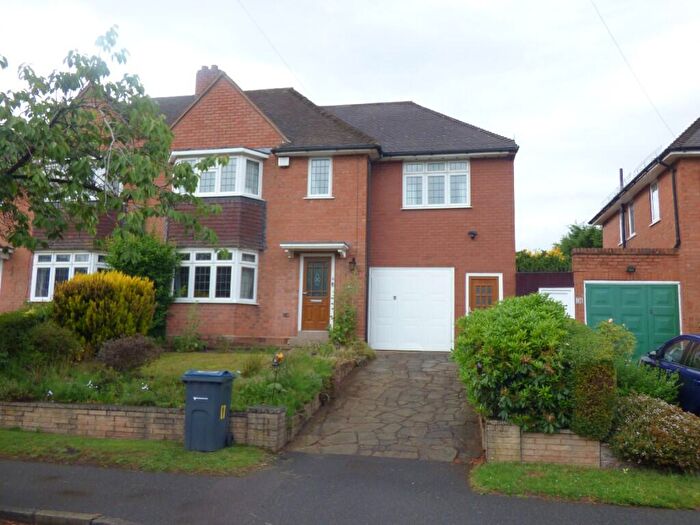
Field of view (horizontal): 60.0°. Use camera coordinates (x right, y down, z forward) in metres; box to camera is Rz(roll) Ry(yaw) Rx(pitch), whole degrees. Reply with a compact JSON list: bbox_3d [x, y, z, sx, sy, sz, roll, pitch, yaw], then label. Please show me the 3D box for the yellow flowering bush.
[{"bbox_3d":[-5.483,1.179,13.551,2.200,2.012,2.000,0,-8,11],"label":"yellow flowering bush"}]

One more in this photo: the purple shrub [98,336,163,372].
[{"bbox_3d":[-4.562,1.841,12.552,1.300,0.698,1.100,0,-8,11],"label":"purple shrub"}]

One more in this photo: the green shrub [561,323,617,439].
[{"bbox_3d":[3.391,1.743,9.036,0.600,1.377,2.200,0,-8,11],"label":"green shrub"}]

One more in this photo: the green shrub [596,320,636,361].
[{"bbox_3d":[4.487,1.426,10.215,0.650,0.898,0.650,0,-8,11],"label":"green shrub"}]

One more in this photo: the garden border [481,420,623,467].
[{"bbox_3d":[2.668,2.407,8.137,1.730,0.562,0.400,0,-8,11],"label":"garden border"}]

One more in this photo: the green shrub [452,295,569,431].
[{"bbox_3d":[2.369,1.386,8.901,1.650,1.781,1.600,0,-8,11],"label":"green shrub"}]

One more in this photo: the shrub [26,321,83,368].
[{"bbox_3d":[-6.073,1.677,12.469,1.100,0.963,1.050,0,-8,11],"label":"shrub"}]

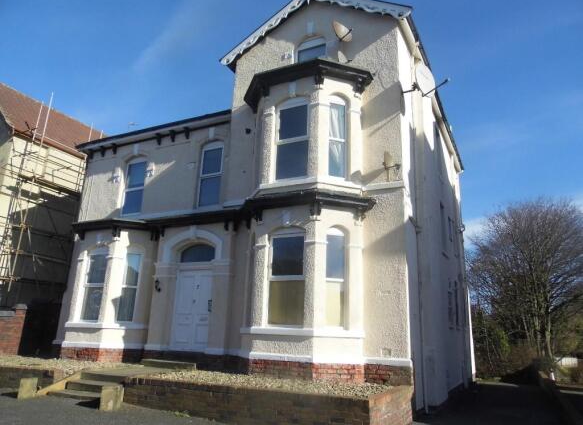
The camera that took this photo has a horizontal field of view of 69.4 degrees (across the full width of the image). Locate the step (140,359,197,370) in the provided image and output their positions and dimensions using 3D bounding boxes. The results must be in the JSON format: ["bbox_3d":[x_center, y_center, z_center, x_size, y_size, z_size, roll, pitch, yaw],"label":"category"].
[{"bbox_3d":[-2.813,3.637,10.060,1.584,0.149,0.403,-5,-17,25],"label":"step"}]

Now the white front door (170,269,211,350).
[{"bbox_3d":[-2.697,2.635,11.430,1.231,2.115,0.140,-6,-17,26],"label":"white front door"}]

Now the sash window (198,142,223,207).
[{"bbox_3d":[-2.276,-1.080,11.964,0.751,1.943,0.140,-6,-17,26],"label":"sash window"}]

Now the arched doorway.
[{"bbox_3d":[-2.507,2.149,10.903,1.354,2.784,0.365,-5,-17,25],"label":"arched doorway"}]

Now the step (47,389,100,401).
[{"bbox_3d":[-3.818,3.361,7.718,1.286,0.077,0.422,-5,-17,25],"label":"step"}]

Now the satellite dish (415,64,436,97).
[{"bbox_3d":[2.974,-2.908,9.345,0.720,0.739,0.192,13,-19,-36],"label":"satellite dish"}]

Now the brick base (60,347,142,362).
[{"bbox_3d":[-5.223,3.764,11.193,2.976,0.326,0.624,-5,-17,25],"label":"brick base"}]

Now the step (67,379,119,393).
[{"bbox_3d":[-3.727,3.380,8.126,1.181,0.131,0.413,-5,-17,25],"label":"step"}]

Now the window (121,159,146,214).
[{"bbox_3d":[-4.941,-0.799,13.260,0.834,1.814,0.140,-6,-17,26],"label":"window"}]

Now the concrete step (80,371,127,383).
[{"bbox_3d":[-3.759,3.417,8.709,1.287,0.134,0.360,-6,-17,26],"label":"concrete step"}]

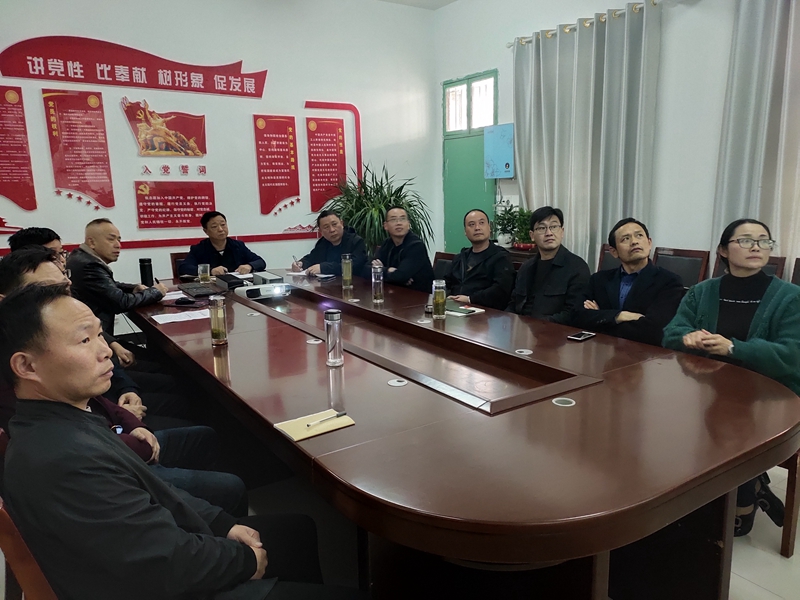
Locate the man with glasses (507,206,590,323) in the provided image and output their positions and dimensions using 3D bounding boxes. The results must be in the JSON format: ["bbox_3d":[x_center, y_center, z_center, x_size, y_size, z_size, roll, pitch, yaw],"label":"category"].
[{"bbox_3d":[0.742,0.163,2.979,0.720,1.343,0.530,-11,15,-42],"label":"man with glasses"}]

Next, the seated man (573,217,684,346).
[{"bbox_3d":[1.043,0.261,2.576,0.720,1.299,0.540,-11,15,-42],"label":"seated man"}]

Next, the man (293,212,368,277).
[{"bbox_3d":[-0.579,-0.118,4.636,0.600,1.285,0.740,6,13,30],"label":"man"}]

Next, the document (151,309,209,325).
[{"bbox_3d":[-1.241,0.091,3.072,0.315,0.006,0.247,-9,14,-35],"label":"document"}]

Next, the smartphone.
[{"bbox_3d":[0.865,0.169,2.520,0.073,0.008,0.150,10,16,44],"label":"smartphone"}]

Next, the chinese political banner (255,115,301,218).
[{"bbox_3d":[-1.224,-1.353,5.345,0.455,0.951,0.030,-7,12,-31],"label":"chinese political banner"}]

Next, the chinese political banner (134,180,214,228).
[{"bbox_3d":[-2.134,-0.909,5.093,0.710,0.438,0.020,-9,14,-35],"label":"chinese political banner"}]

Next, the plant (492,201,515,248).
[{"bbox_3d":[1.051,-0.749,5.346,0.230,0.460,0.230,-1,10,0],"label":"plant"}]

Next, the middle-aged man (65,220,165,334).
[{"bbox_3d":[-1.644,0.164,3.139,0.700,1.290,0.530,-6,11,-26],"label":"middle-aged man"}]

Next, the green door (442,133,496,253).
[{"bbox_3d":[0.808,-0.885,6.334,0.060,2.084,0.891,-9,14,-35],"label":"green door"}]

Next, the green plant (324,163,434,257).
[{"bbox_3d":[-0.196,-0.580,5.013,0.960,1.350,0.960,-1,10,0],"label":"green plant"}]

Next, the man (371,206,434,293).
[{"bbox_3d":[0.023,-0.003,3.759,0.700,1.300,0.510,-9,13,-38],"label":"man"}]

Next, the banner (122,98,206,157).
[{"bbox_3d":[-2.087,-1.530,4.768,0.690,0.480,0.030,-7,12,-31],"label":"banner"}]

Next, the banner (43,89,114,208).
[{"bbox_3d":[-2.750,-1.291,4.566,0.436,0.954,0.020,-9,14,-35],"label":"banner"}]

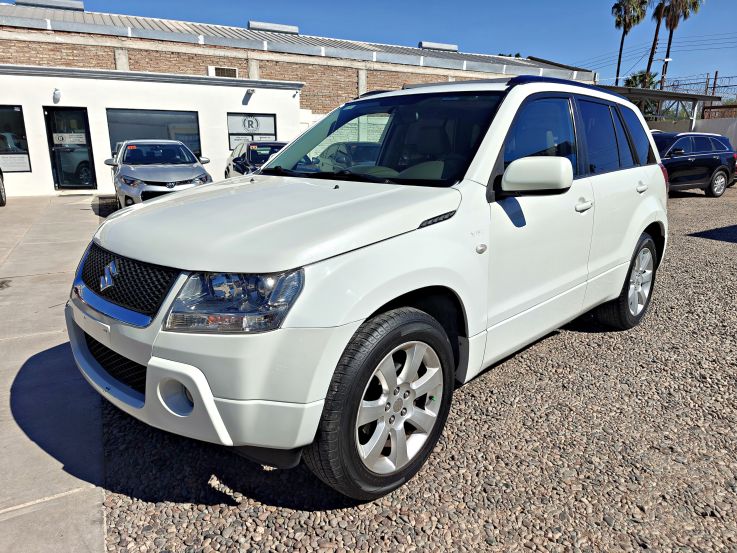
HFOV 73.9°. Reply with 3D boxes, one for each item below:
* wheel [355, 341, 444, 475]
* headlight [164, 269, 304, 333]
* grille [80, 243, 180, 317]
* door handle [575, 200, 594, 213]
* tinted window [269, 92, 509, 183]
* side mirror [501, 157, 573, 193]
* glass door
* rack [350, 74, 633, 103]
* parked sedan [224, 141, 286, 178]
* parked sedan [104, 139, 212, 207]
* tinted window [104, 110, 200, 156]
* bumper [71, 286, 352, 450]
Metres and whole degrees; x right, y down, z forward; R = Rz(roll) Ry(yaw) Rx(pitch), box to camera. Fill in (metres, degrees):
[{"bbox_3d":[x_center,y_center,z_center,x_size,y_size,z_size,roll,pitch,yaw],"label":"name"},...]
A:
[{"bbox_3d":[0.070,0.467,1.858,0.500,0.500,0.192,-13,19,-43],"label":"wheel"},{"bbox_3d":[-0.441,0.067,1.486,0.333,0.192,0.374,-13,19,-43],"label":"headlight"},{"bbox_3d":[-0.966,0.023,1.854,0.192,0.232,0.869,-13,19,-43],"label":"grille"},{"bbox_3d":[1.196,-0.383,2.677,0.212,0.056,0.051,-13,19,-43],"label":"door handle"},{"bbox_3d":[0.024,-0.766,2.673,1.475,0.131,0.727,14,58,43],"label":"tinted window"},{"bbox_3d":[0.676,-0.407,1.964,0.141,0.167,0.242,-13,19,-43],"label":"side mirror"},{"bbox_3d":[-8.137,-3.481,13.412,1.040,2.200,0.080,-5,15,-22],"label":"glass door"},{"bbox_3d":[0.937,-1.241,3.494,1.788,0.096,1.232,-13,19,-43],"label":"rack"},{"bbox_3d":[-2.329,-2.499,11.775,1.780,1.460,4.550,-6,15,-25],"label":"parked sedan"},{"bbox_3d":[-4.590,-2.255,10.733,1.800,1.455,4.630,-7,16,-26],"label":"parked sedan"},{"bbox_3d":[-6.113,-4.109,14.104,2.410,1.290,0.080,-5,15,-22],"label":"tinted window"},{"bbox_3d":[-0.851,0.246,2.031,0.586,0.465,1.798,-13,19,-43],"label":"bumper"}]

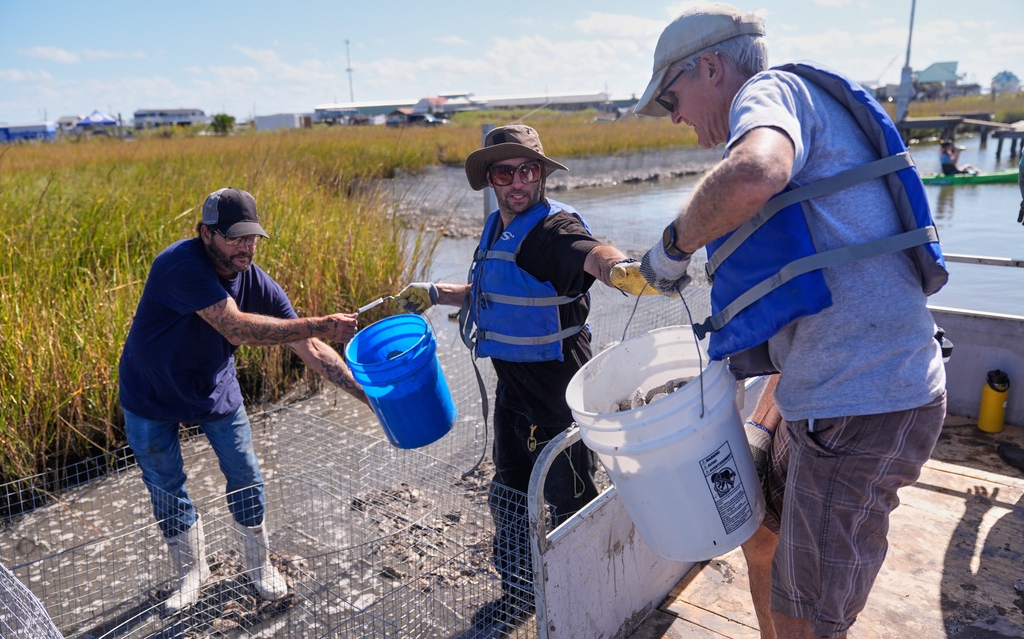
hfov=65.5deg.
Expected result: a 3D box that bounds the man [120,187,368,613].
[{"bbox_3d":[-0.905,0.334,2.817,0.800,1.580,0.680,10,20,40],"label":"man"}]

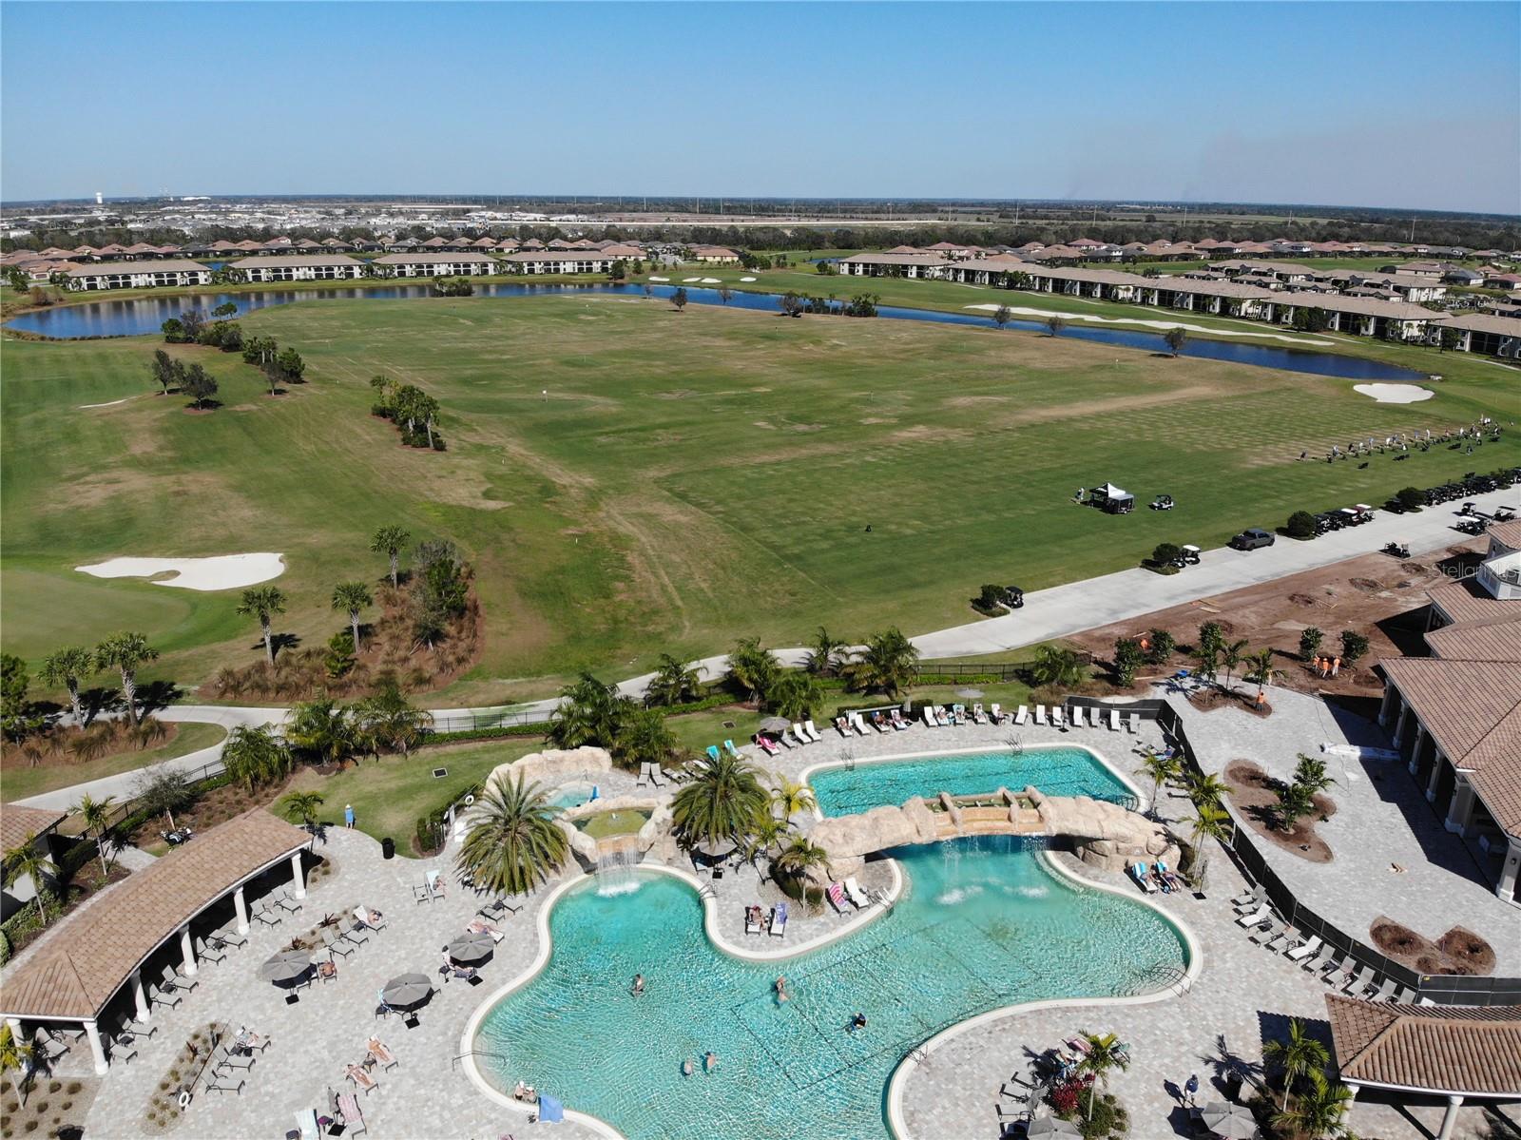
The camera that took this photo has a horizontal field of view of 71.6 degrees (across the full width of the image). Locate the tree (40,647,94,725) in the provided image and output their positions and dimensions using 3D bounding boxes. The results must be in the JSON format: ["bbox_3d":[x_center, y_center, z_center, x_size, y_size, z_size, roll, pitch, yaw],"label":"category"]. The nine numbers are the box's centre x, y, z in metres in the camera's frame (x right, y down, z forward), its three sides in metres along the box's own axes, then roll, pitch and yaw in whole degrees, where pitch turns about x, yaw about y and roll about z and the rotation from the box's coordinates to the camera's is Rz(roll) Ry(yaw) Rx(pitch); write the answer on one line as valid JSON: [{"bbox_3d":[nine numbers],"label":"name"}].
[{"bbox_3d":[-51.588,8.877,79.143,4.100,6.700,4.100,-13,24,-33],"label":"tree"}]

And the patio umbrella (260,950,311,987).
[{"bbox_3d":[-23.148,20.112,51.763,2.400,2.450,2.400,-10,22,-27],"label":"patio umbrella"}]

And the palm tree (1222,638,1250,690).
[{"bbox_3d":[38.925,7.834,87.070,2.600,4.600,2.600,10,22,25],"label":"palm tree"}]

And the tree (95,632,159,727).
[{"bbox_3d":[-51.920,9.138,86.373,4.900,8.100,4.900,1,19,0],"label":"tree"}]

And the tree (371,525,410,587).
[{"bbox_3d":[-37.451,-1.112,107.321,4.000,6.900,4.000,-7,21,-19],"label":"tree"}]

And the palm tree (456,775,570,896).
[{"bbox_3d":[-14.497,15.434,61.392,6.200,6.700,6.200,-5,20,-14],"label":"palm tree"}]

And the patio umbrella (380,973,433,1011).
[{"bbox_3d":[-18.716,23.093,56.180,2.700,2.600,2.700,1,19,0],"label":"patio umbrella"}]

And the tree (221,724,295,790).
[{"bbox_3d":[-33.963,12.784,71.319,4.900,4.800,4.900,-10,22,-27],"label":"tree"}]

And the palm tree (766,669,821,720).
[{"bbox_3d":[2.795,9.510,80.133,4.100,4.000,4.100,1,20,2],"label":"palm tree"}]

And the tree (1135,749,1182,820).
[{"bbox_3d":[25.251,13.863,67.318,3.000,4.700,3.000,9,21,22],"label":"tree"}]

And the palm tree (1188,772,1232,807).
[{"bbox_3d":[31.411,16.324,73.790,3.100,4.600,3.100,1,19,0],"label":"palm tree"}]

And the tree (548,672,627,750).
[{"bbox_3d":[-13.705,11.345,83.220,6.100,6.800,6.100,1,19,0],"label":"tree"}]

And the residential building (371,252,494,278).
[{"bbox_3d":[-163.594,-153.824,531.392,58.000,9.800,19.000,-8,21,-23],"label":"residential building"}]

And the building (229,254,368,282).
[{"bbox_3d":[-219.485,-143.340,500.668,58.000,9.800,19.000,-11,22,-28],"label":"building"}]

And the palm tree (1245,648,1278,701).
[{"bbox_3d":[43.935,9.599,91.960,3.000,5.400,3.000,1,19,0],"label":"palm tree"}]

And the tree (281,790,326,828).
[{"bbox_3d":[-27.144,15.171,63.089,2.700,4.200,2.700,-9,22,-25],"label":"tree"}]

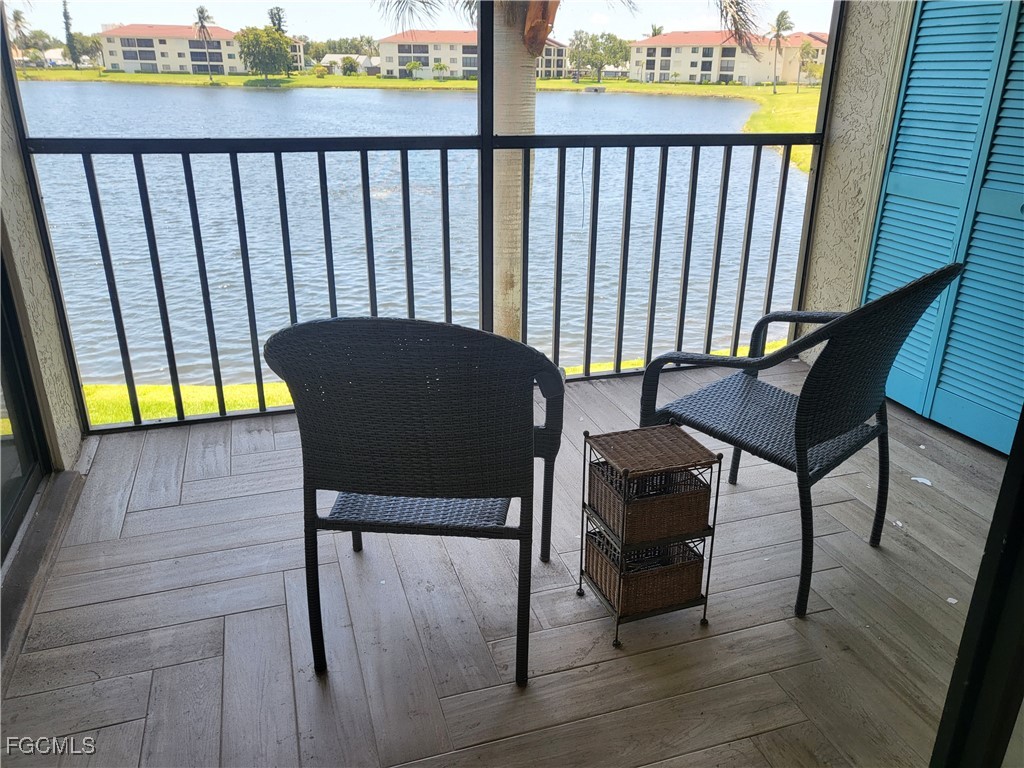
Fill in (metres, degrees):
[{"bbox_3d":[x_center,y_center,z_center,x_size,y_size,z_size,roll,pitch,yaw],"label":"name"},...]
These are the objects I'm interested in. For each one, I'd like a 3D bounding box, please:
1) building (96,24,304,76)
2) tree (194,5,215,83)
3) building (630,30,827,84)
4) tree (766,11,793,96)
[{"bbox_3d":[-74.333,-81.750,188.311,46.000,11.300,18.000,0,22,-2],"label":"building"},{"bbox_3d":[-59.933,-66.047,149.482,4.000,13.500,4.000,0,22,0],"label":"tree"},{"bbox_3d":[49.523,-73.465,172.911,44.000,11.300,18.000,8,23,18],"label":"building"},{"bbox_3d":[45.787,-56.220,130.594,4.300,12.900,4.300,0,22,0],"label":"tree"}]

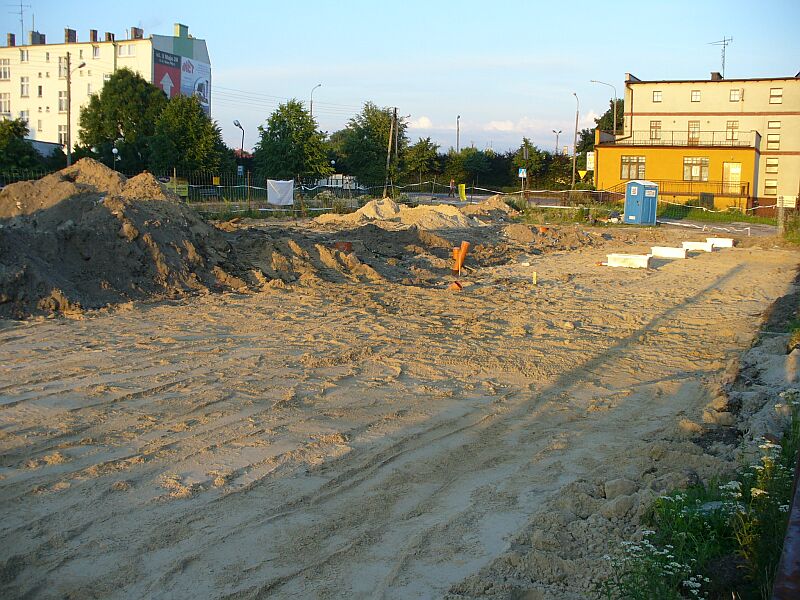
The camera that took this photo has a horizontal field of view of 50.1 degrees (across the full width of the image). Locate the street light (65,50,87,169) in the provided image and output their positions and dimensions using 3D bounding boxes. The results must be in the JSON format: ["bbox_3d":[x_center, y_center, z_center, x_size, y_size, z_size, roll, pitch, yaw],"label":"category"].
[{"bbox_3d":[-20.681,-11.186,54.421,1.350,8.750,0.330,6,9,32],"label":"street light"}]

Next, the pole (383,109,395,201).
[{"bbox_3d":[-0.956,-12.549,73.497,0.950,7.600,0.400,1,8,0],"label":"pole"}]

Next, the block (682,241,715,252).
[{"bbox_3d":[8.506,-1.529,24.382,0.820,0.270,0.420,5,9,28],"label":"block"}]

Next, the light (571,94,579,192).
[{"bbox_3d":[15.787,-14.174,77.405,0.350,9.000,0.900,5,8,25],"label":"light"}]

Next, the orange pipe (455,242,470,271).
[{"bbox_3d":[1.535,-1.081,21.000,0.380,0.740,0.220,2,8,0],"label":"orange pipe"}]

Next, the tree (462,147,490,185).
[{"bbox_3d":[8.100,-13.755,89.702,2.800,4.500,2.800,1,8,0],"label":"tree"}]

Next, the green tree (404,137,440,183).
[{"bbox_3d":[2.348,-13.715,86.643,3.500,5.400,3.500,1,8,0],"label":"green tree"}]

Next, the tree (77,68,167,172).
[{"bbox_3d":[-25.404,-15.506,78.000,8.200,10.900,8.000,-1,9,-18],"label":"tree"}]

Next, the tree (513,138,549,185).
[{"bbox_3d":[13.640,-13.919,88.650,3.500,5.300,3.500,1,8,0],"label":"tree"}]

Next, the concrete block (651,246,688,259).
[{"bbox_3d":[6.968,-1.237,22.081,0.840,0.280,0.420,5,9,28],"label":"concrete block"}]

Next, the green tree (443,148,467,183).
[{"bbox_3d":[5.481,-12.711,86.000,2.500,4.900,2.500,2,8,0],"label":"green tree"}]

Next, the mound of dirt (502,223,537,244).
[{"bbox_3d":[3.779,-2.126,26.967,1.000,0.500,1.000,1,8,0],"label":"mound of dirt"}]

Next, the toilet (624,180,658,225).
[{"bbox_3d":[12.697,-5.140,44.849,1.170,2.280,1.150,-4,9,-32],"label":"toilet"}]

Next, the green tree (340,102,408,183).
[{"bbox_3d":[-2.355,-13.209,76.000,5.700,8.300,5.700,1,8,-2],"label":"green tree"}]

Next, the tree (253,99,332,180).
[{"bbox_3d":[-8.800,-12.377,70.000,6.300,8.000,6.200,1,8,-7],"label":"tree"}]

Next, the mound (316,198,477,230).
[{"bbox_3d":[-0.153,-3.843,37.300,6.800,1.150,4.000,2,8,0],"label":"mound"}]

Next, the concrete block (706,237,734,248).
[{"bbox_3d":[11.619,-2.098,31.000,1.000,0.310,0.420,5,9,20],"label":"concrete block"}]

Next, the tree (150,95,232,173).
[{"bbox_3d":[-17.395,-12.831,71.000,6.700,8.100,6.500,0,9,-14],"label":"tree"}]

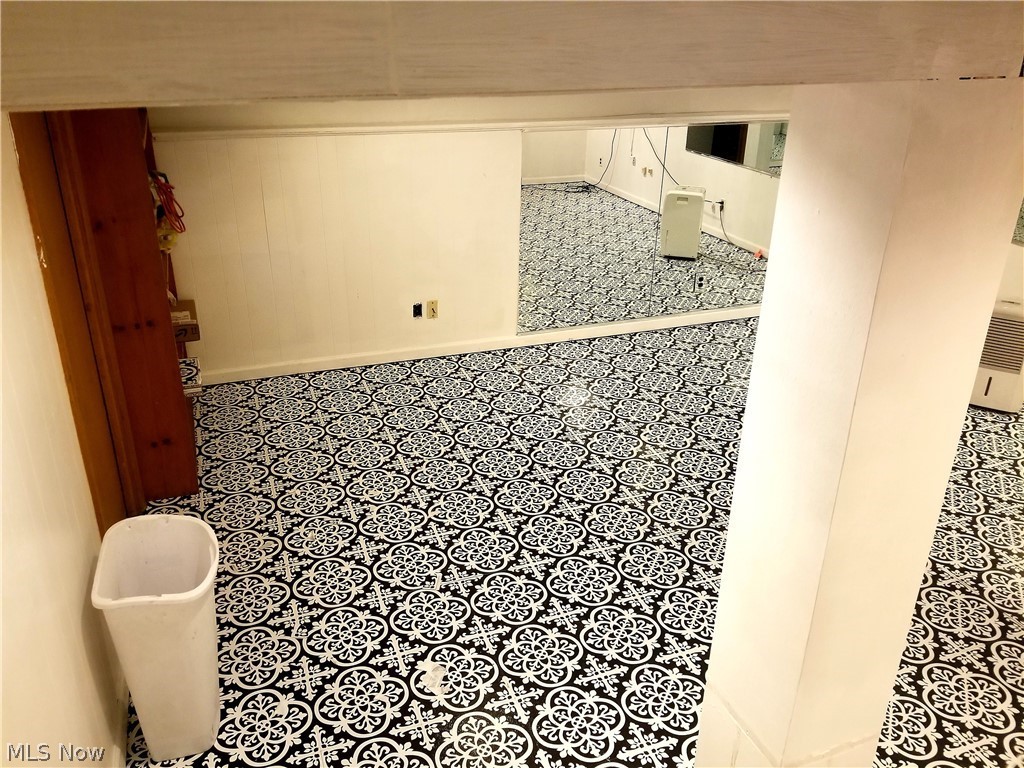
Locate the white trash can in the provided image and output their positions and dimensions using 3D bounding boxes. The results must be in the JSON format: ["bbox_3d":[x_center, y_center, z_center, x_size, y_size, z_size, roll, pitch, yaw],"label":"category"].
[{"bbox_3d":[-0.977,0.741,2.219,0.294,0.608,0.370,-6,26,-16],"label":"white trash can"}]

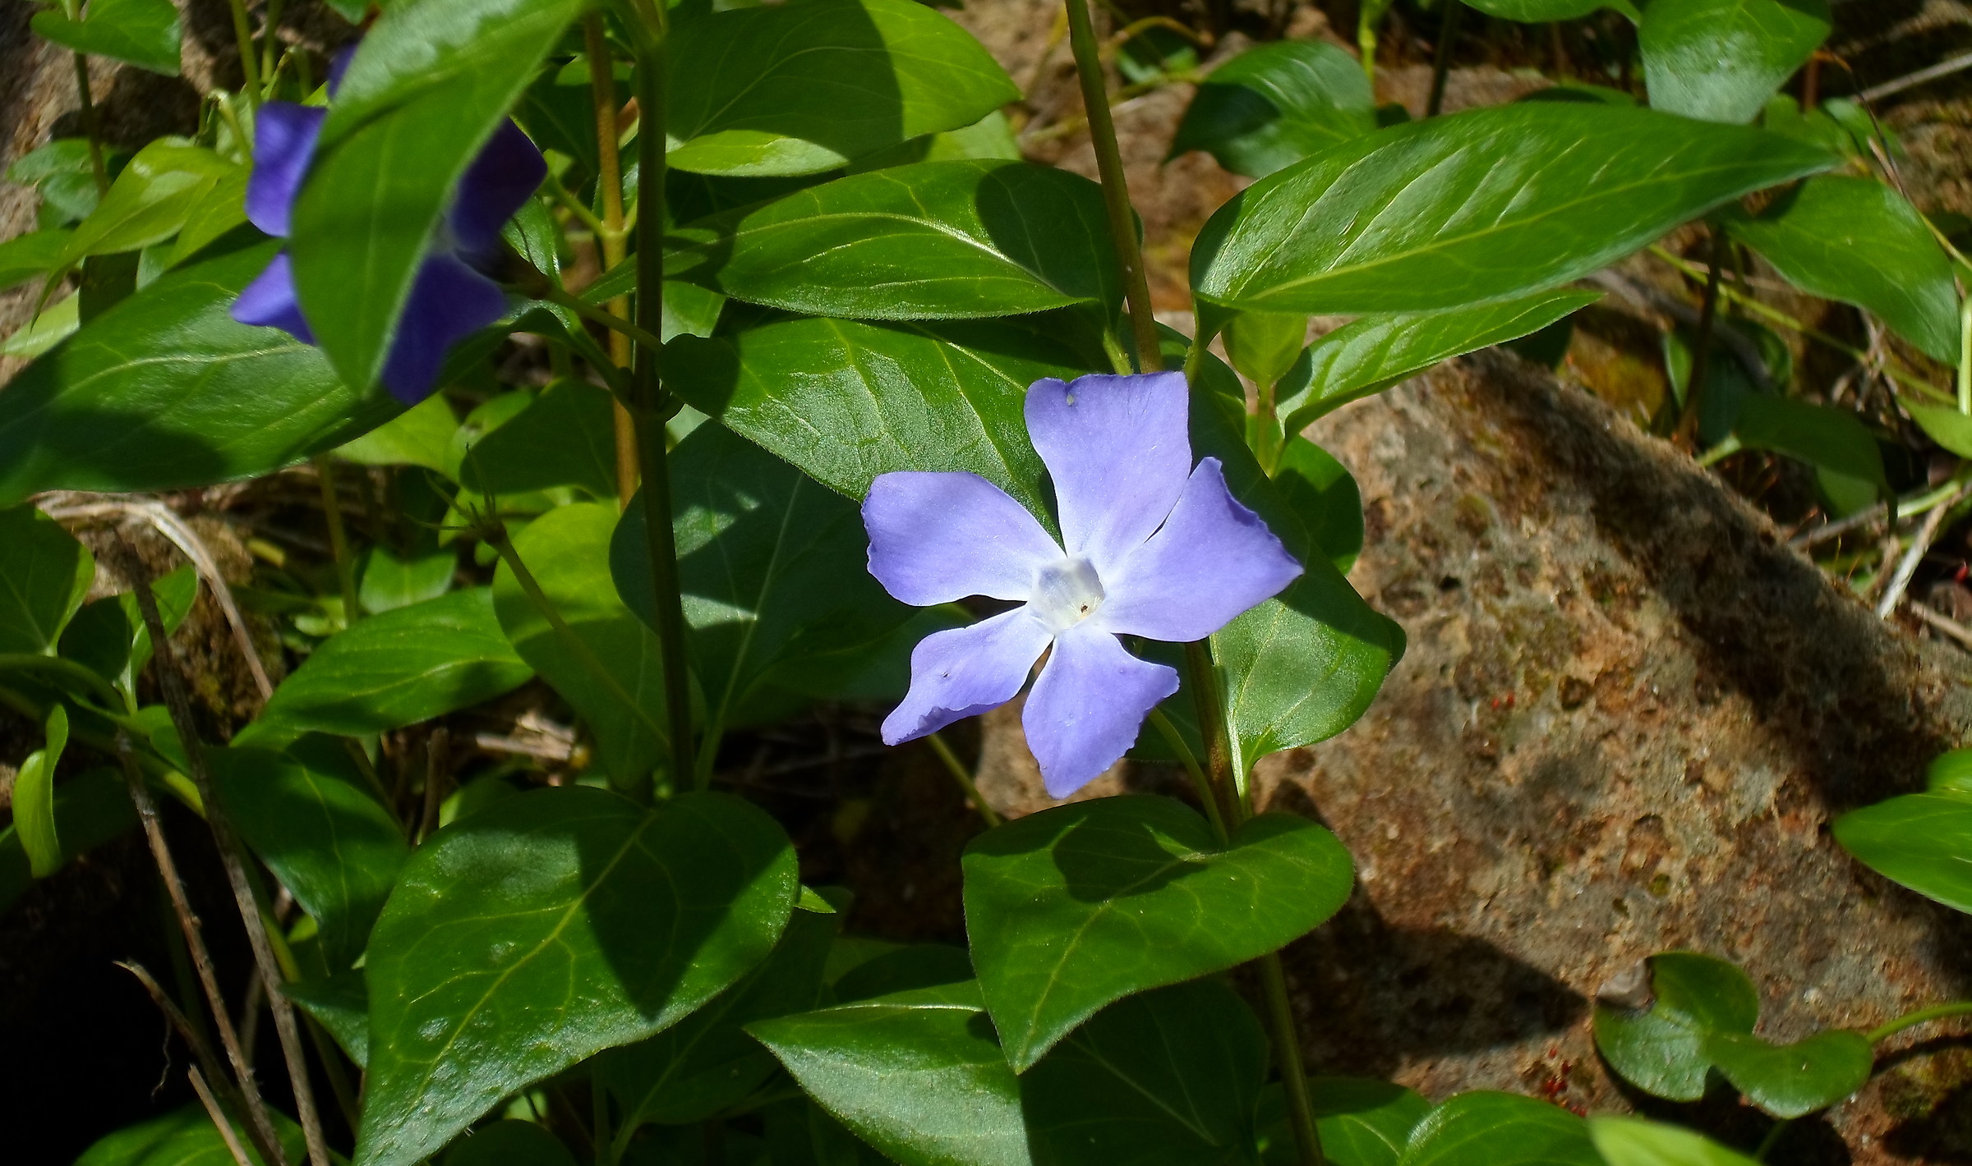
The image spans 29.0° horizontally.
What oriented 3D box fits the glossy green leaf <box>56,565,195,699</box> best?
[{"bbox_3d":[-0.113,0.006,0.501,0.017,0.008,0.021,3,60,-5],"label":"glossy green leaf"}]

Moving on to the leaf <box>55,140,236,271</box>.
[{"bbox_3d":[-0.119,-0.053,0.540,0.034,0.009,0.018,-31,39,-12],"label":"leaf"}]

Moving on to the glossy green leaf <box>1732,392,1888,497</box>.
[{"bbox_3d":[0.128,-0.021,0.590,0.029,0.009,0.018,21,41,-6],"label":"glossy green leaf"}]

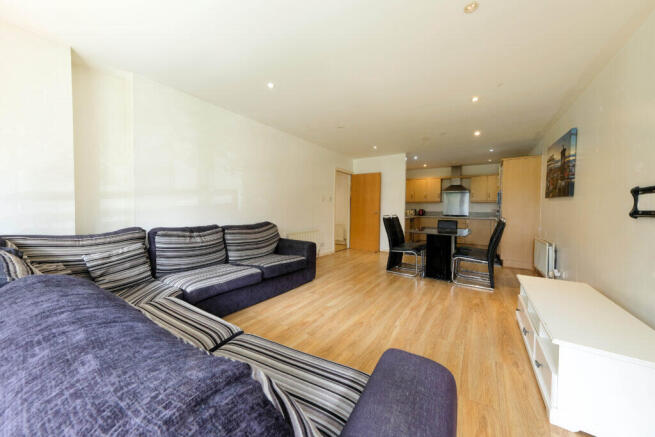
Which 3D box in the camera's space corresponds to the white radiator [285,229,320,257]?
[{"bbox_3d":[-0.481,0.520,4.284,0.110,0.540,0.990,2,3,33],"label":"white radiator"}]

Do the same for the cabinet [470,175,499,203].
[{"bbox_3d":[4.197,-0.774,5.852,0.590,0.700,0.330,2,3,33],"label":"cabinet"}]

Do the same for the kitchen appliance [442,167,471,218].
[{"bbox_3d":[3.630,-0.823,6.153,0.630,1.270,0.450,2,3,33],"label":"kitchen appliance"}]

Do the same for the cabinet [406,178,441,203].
[{"bbox_3d":[2.933,-0.844,6.684,0.980,0.725,0.330,2,3,33],"label":"cabinet"}]

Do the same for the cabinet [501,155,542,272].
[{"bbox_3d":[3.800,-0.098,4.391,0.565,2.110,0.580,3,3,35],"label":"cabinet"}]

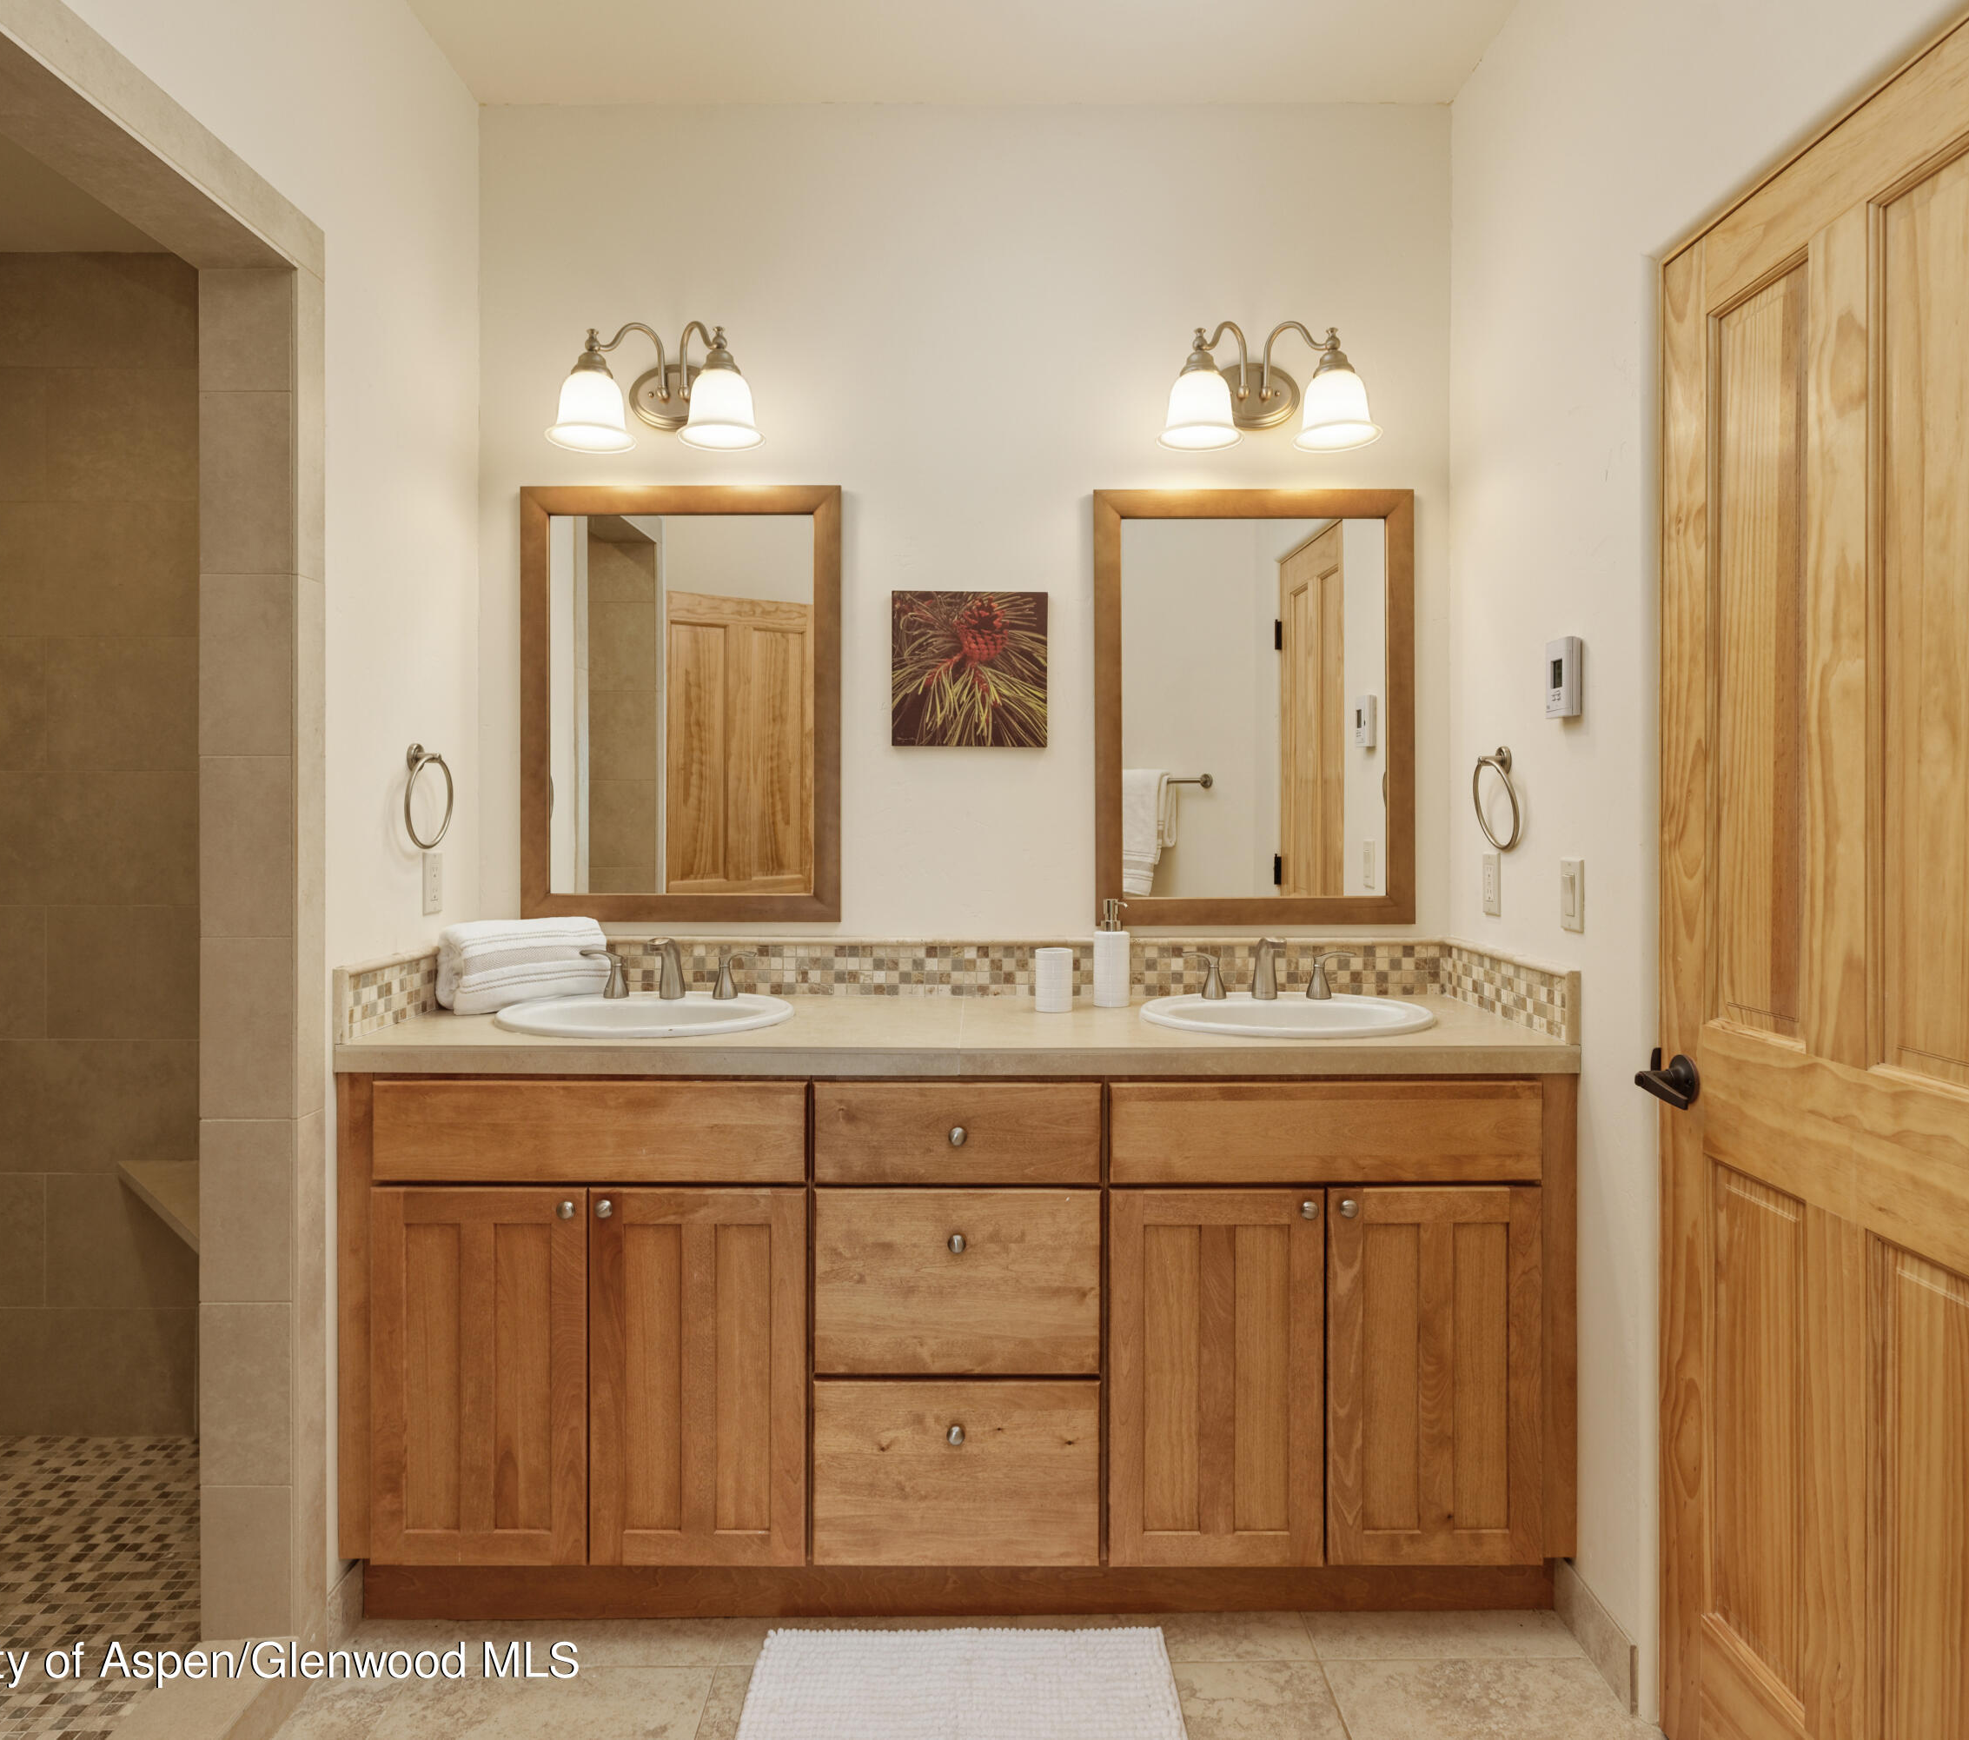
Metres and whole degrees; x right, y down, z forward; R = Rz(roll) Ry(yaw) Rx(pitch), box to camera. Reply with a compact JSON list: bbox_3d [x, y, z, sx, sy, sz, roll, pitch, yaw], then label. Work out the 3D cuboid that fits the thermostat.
[{"bbox_3d":[0.913,-0.302,1.937,0.025,0.123,0.073,0,1,0],"label":"thermostat"}]

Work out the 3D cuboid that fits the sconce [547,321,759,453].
[{"bbox_3d":[-0.610,-0.925,2.330,0.410,0.240,0.220,0,1,0],"label":"sconce"}]

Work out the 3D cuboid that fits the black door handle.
[{"bbox_3d":[0.906,0.285,1.608,0.067,0.067,0.145,0,1,0],"label":"black door handle"}]

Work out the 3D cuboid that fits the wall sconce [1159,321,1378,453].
[{"bbox_3d":[0.534,-0.925,2.330,0.410,0.240,0.220,0,1,0],"label":"wall sconce"}]

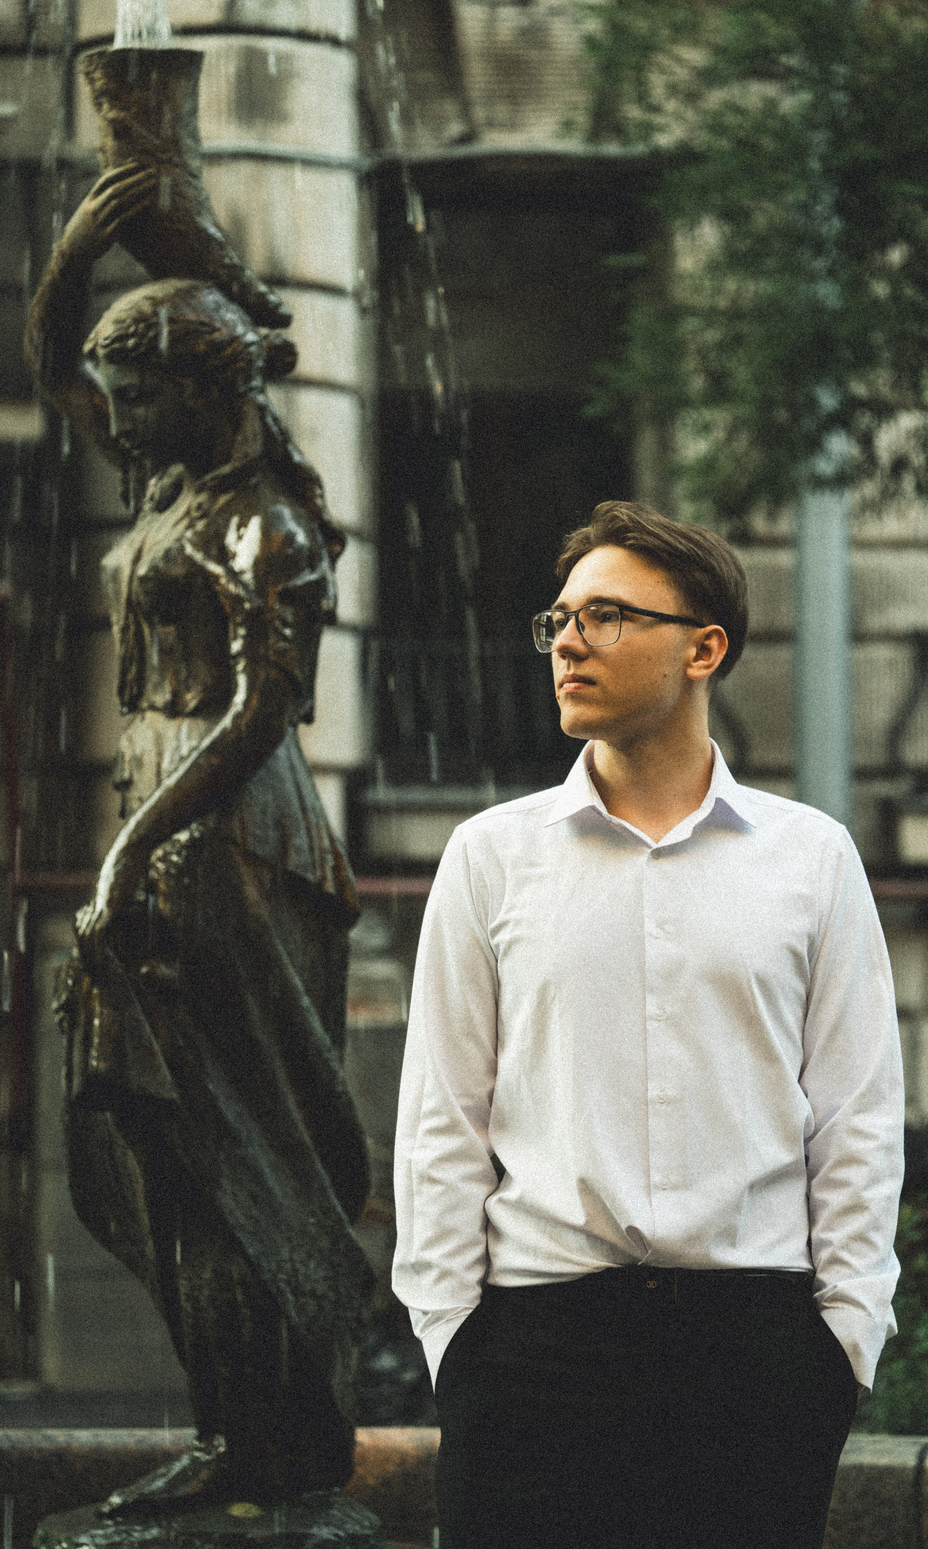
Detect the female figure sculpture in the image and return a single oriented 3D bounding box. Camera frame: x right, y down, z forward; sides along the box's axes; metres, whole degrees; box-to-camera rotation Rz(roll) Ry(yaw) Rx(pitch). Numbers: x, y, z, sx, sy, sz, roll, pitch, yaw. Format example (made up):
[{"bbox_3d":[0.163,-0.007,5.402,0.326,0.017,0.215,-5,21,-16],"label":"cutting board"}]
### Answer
[{"bbox_3d":[-0.338,0.084,9.100,0.440,1.720,0.490,0,0,-25],"label":"female figure sculpture"}]

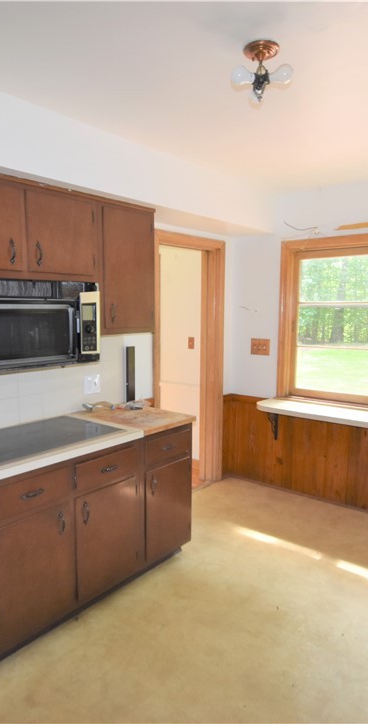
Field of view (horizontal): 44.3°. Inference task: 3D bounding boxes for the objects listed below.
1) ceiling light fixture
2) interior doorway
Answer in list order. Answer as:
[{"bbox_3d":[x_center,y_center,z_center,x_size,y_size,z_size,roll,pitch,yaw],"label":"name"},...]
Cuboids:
[{"bbox_3d":[0.274,-1.031,1.642,0.215,0.170,0.190,1,7,11],"label":"ceiling light fixture"},{"bbox_3d":[0.013,0.055,3.749,0.160,2.116,0.902,6,9,41],"label":"interior doorway"}]

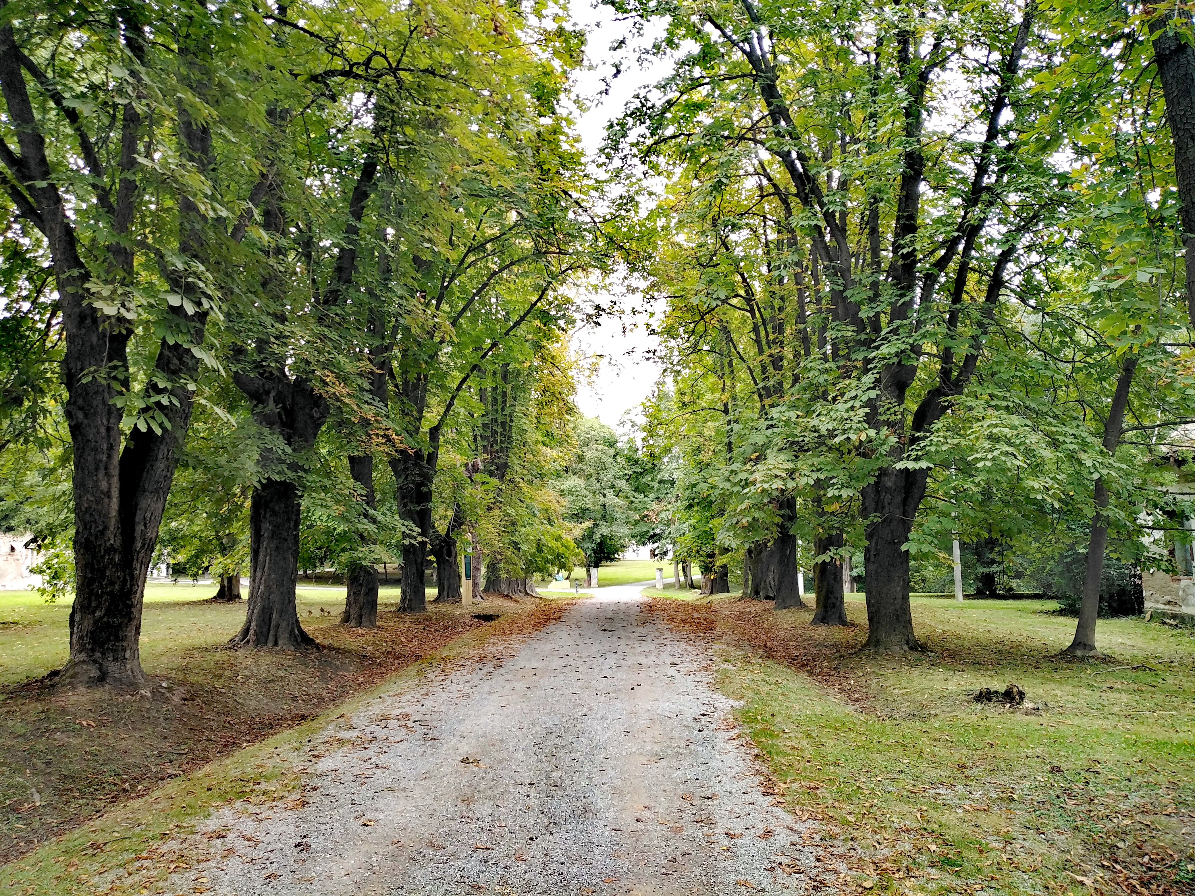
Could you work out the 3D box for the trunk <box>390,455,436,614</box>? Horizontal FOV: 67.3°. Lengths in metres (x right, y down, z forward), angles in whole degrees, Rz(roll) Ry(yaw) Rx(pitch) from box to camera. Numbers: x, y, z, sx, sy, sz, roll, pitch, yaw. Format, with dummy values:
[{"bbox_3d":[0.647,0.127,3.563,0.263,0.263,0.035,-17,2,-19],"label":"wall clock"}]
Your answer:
[{"bbox_3d":[-5.404,2.438,26.499,1.283,4.772,1.283,0,-7,0],"label":"trunk"}]

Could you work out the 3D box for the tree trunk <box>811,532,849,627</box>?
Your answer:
[{"bbox_3d":[6.384,3.580,24.861,1.000,2.570,0.920,-2,-7,14],"label":"tree trunk"}]

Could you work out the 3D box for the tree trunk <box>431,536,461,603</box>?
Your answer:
[{"bbox_3d":[-5.394,4.340,32.212,1.069,2.336,1.069,0,-7,0],"label":"tree trunk"}]

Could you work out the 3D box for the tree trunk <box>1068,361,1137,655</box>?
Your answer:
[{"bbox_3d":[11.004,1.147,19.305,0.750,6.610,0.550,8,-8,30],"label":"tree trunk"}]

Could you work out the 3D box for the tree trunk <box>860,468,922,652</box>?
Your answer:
[{"bbox_3d":[5.073,1.908,15.684,1.065,3.161,1.065,0,-7,0],"label":"tree trunk"}]

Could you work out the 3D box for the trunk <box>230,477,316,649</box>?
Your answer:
[{"bbox_3d":[-5.793,2.029,16.173,1.548,3.007,1.548,0,-7,0],"label":"trunk"}]

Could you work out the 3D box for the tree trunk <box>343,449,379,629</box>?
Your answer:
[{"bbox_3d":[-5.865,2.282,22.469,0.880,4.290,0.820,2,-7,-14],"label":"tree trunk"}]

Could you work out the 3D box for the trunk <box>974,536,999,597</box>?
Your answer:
[{"bbox_3d":[18.195,5.532,42.173,1.100,2.760,1.000,-3,-8,23],"label":"trunk"}]

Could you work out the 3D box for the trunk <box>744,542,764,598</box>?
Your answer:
[{"bbox_3d":[5.959,4.664,34.187,0.850,2.098,0.850,0,-7,0],"label":"trunk"}]

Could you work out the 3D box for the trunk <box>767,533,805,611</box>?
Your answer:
[{"bbox_3d":[6.414,4.136,30.462,1.120,2.590,1.000,-1,-7,12],"label":"trunk"}]

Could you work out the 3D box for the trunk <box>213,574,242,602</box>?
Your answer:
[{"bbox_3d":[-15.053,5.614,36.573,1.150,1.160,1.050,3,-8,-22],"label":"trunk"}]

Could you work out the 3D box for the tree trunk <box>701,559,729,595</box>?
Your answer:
[{"bbox_3d":[5.184,5.673,39.605,1.276,1.571,1.200,0,-7,0],"label":"tree trunk"}]

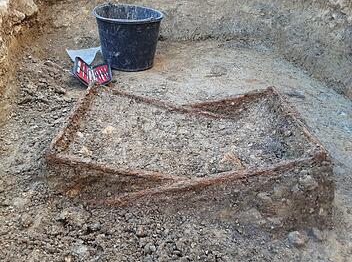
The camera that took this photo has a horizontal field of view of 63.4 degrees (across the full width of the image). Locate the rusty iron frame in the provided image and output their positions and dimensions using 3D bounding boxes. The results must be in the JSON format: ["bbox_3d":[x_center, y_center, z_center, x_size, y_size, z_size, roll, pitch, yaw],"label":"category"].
[{"bbox_3d":[0.028,0.019,0.954,0.710,0.190,0.465,0,32,0],"label":"rusty iron frame"}]

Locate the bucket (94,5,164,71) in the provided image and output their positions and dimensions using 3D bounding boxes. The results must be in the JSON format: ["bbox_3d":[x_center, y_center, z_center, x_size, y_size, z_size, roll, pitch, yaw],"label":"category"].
[{"bbox_3d":[-0.243,-0.490,1.494,0.352,0.270,0.352,0,32,0],"label":"bucket"}]

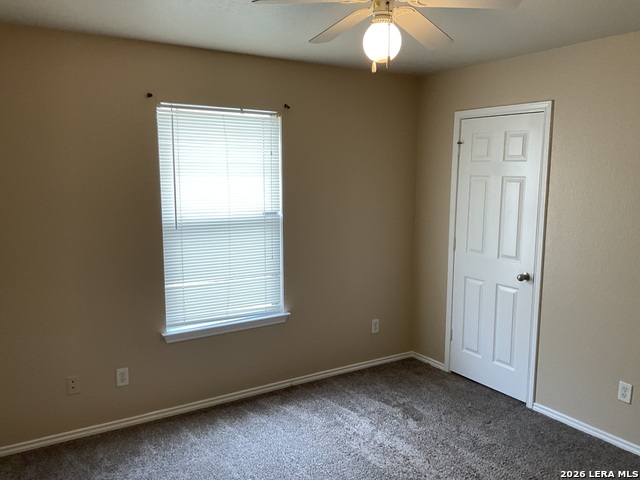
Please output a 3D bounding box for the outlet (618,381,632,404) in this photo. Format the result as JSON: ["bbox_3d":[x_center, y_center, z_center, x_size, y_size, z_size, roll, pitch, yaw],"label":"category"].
[{"bbox_3d":[1.827,0.917,3.213,0.010,0.115,0.071,-4,9,-32],"label":"outlet"}]

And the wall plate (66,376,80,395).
[{"bbox_3d":[-1.510,0.899,3.290,0.071,0.114,0.010,-4,9,-32],"label":"wall plate"}]

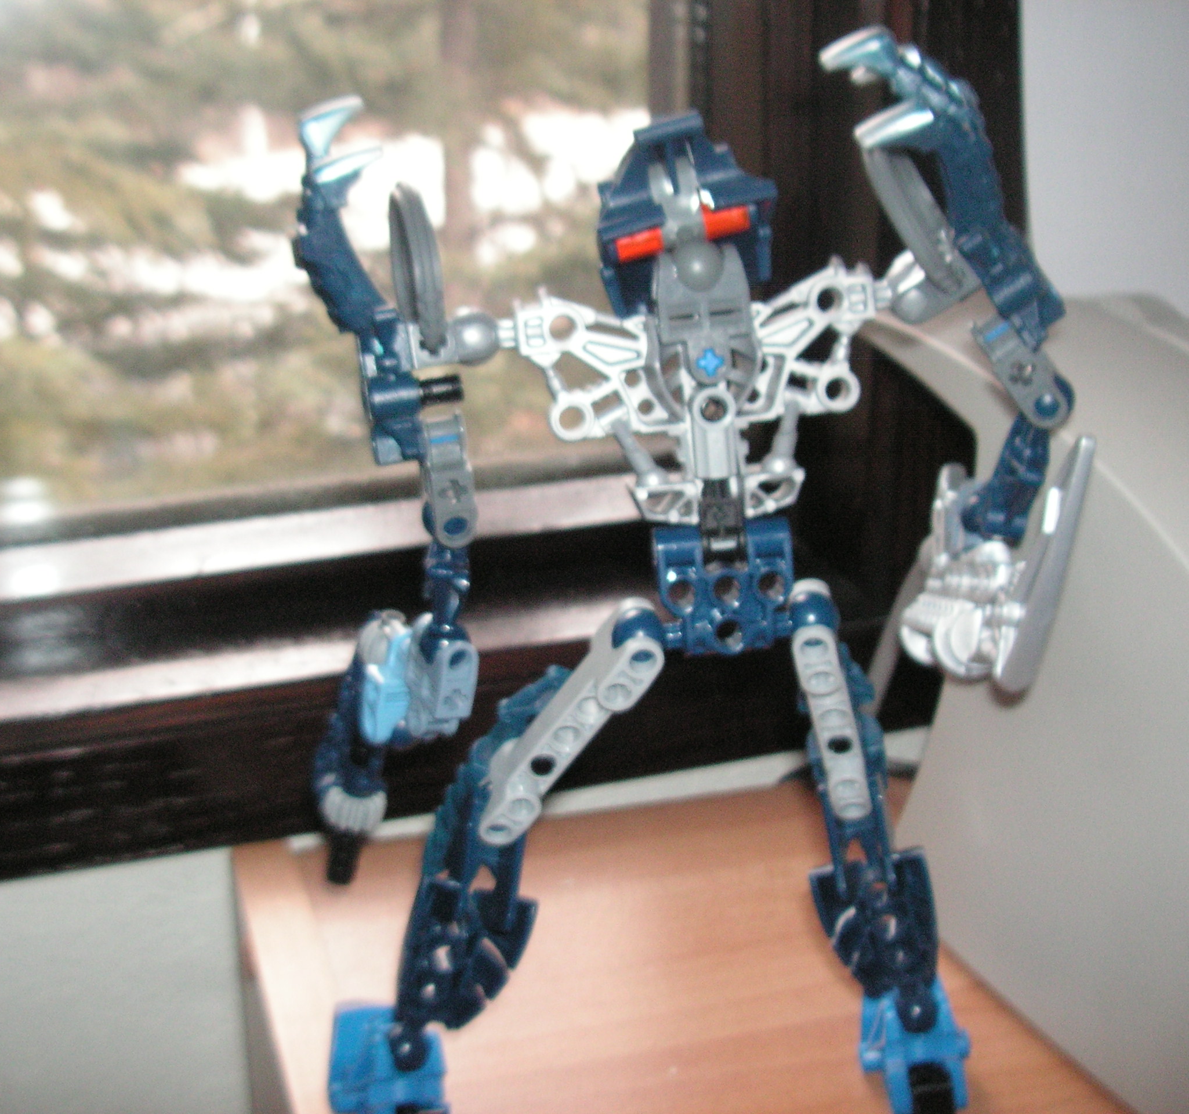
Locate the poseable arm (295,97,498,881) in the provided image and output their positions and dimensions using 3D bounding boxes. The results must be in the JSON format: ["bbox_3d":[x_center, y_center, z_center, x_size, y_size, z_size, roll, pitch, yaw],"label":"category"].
[{"bbox_3d":[-0.034,-0.012,0.285,0.038,0.134,0.046,-4,13,0],"label":"poseable arm"}]

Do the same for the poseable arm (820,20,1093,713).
[{"bbox_3d":[0.064,-0.034,0.282,0.043,0.113,0.048,-4,13,0],"label":"poseable arm"}]

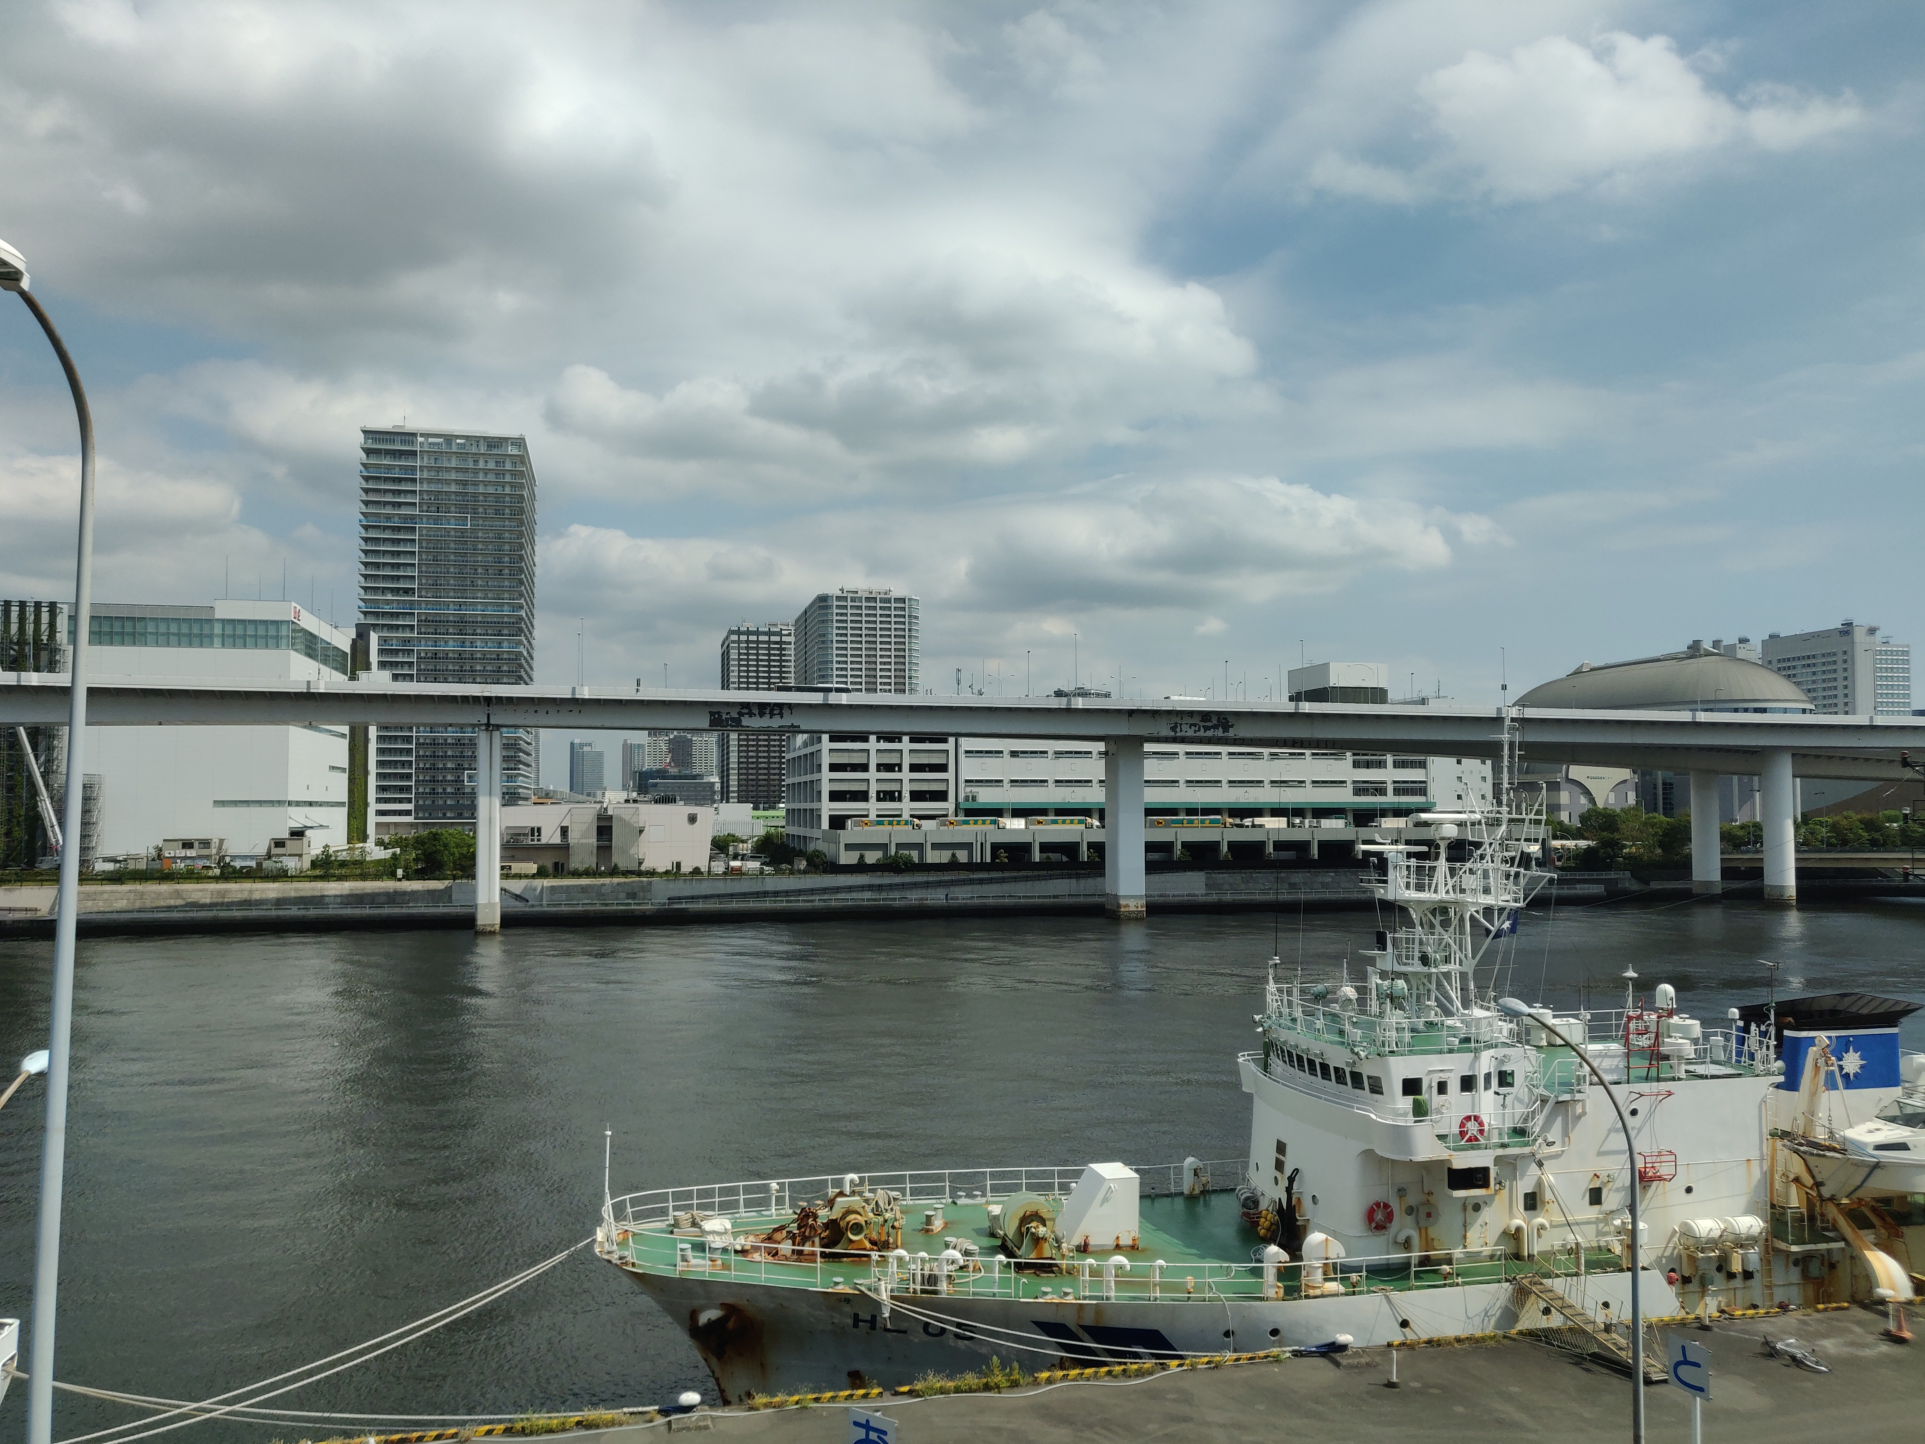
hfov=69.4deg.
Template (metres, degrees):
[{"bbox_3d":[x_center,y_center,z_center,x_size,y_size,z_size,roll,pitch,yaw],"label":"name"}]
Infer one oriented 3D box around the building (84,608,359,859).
[{"bbox_3d":[-155.020,3.110,291.930,38.500,49.700,58.000,1,-3,-14],"label":"building"}]

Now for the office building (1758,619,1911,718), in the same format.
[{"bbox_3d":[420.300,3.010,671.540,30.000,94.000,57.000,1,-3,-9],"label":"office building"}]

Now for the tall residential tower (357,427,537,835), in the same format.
[{"bbox_3d":[-138.100,-20.290,378.590,38.800,106.500,46.000,1,-3,-13],"label":"tall residential tower"}]

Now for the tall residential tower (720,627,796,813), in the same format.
[{"bbox_3d":[-111.860,3.990,782.960,42.000,105.000,72.000,1,-3,-13],"label":"tall residential tower"}]

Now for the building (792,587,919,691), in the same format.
[{"bbox_3d":[-52.180,-2.770,675.470,47.000,106.000,92.000,1,-3,-13],"label":"building"}]

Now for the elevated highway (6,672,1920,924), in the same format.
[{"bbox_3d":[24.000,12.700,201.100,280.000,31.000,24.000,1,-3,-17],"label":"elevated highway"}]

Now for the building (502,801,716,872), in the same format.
[{"bbox_3d":[-58.290,18.610,223.490,33.000,11.200,21.000,1,-3,-14],"label":"building"}]

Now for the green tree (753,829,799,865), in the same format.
[{"bbox_3d":[-33.940,22.730,252.110,8.000,6.500,7.500,1,-3,-14],"label":"green tree"}]

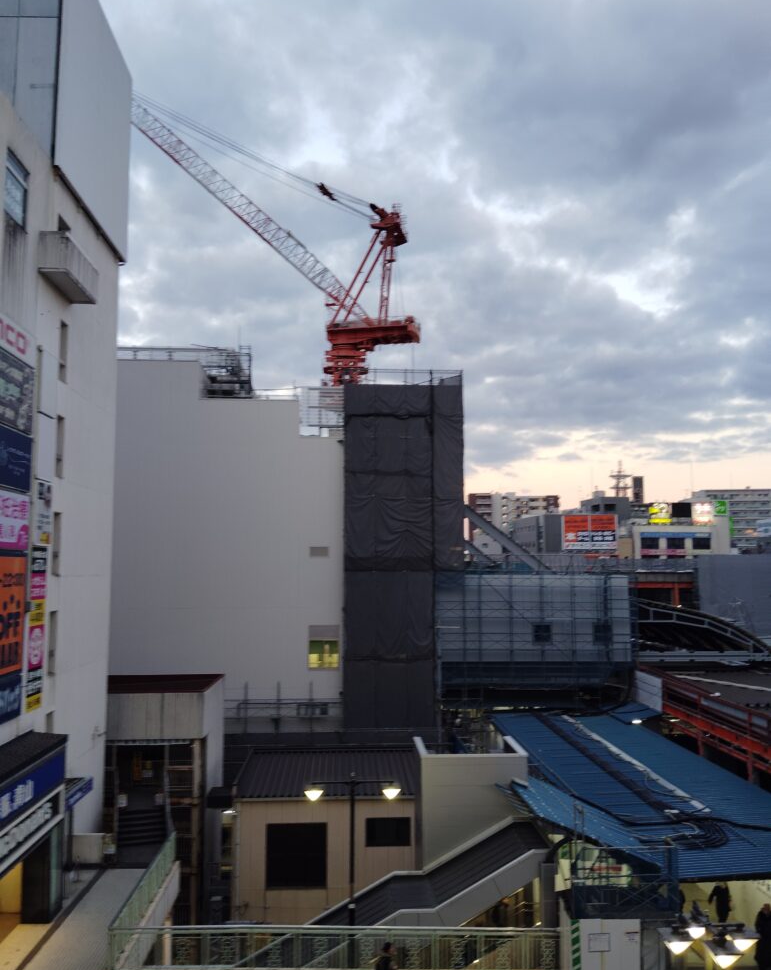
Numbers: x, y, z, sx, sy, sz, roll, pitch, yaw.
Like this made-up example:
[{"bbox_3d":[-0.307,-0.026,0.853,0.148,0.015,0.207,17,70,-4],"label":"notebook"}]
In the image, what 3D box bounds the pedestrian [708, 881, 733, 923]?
[{"bbox_3d":[7.560,9.705,18.611,0.520,1.680,0.360,-1,-6,10],"label":"pedestrian"}]

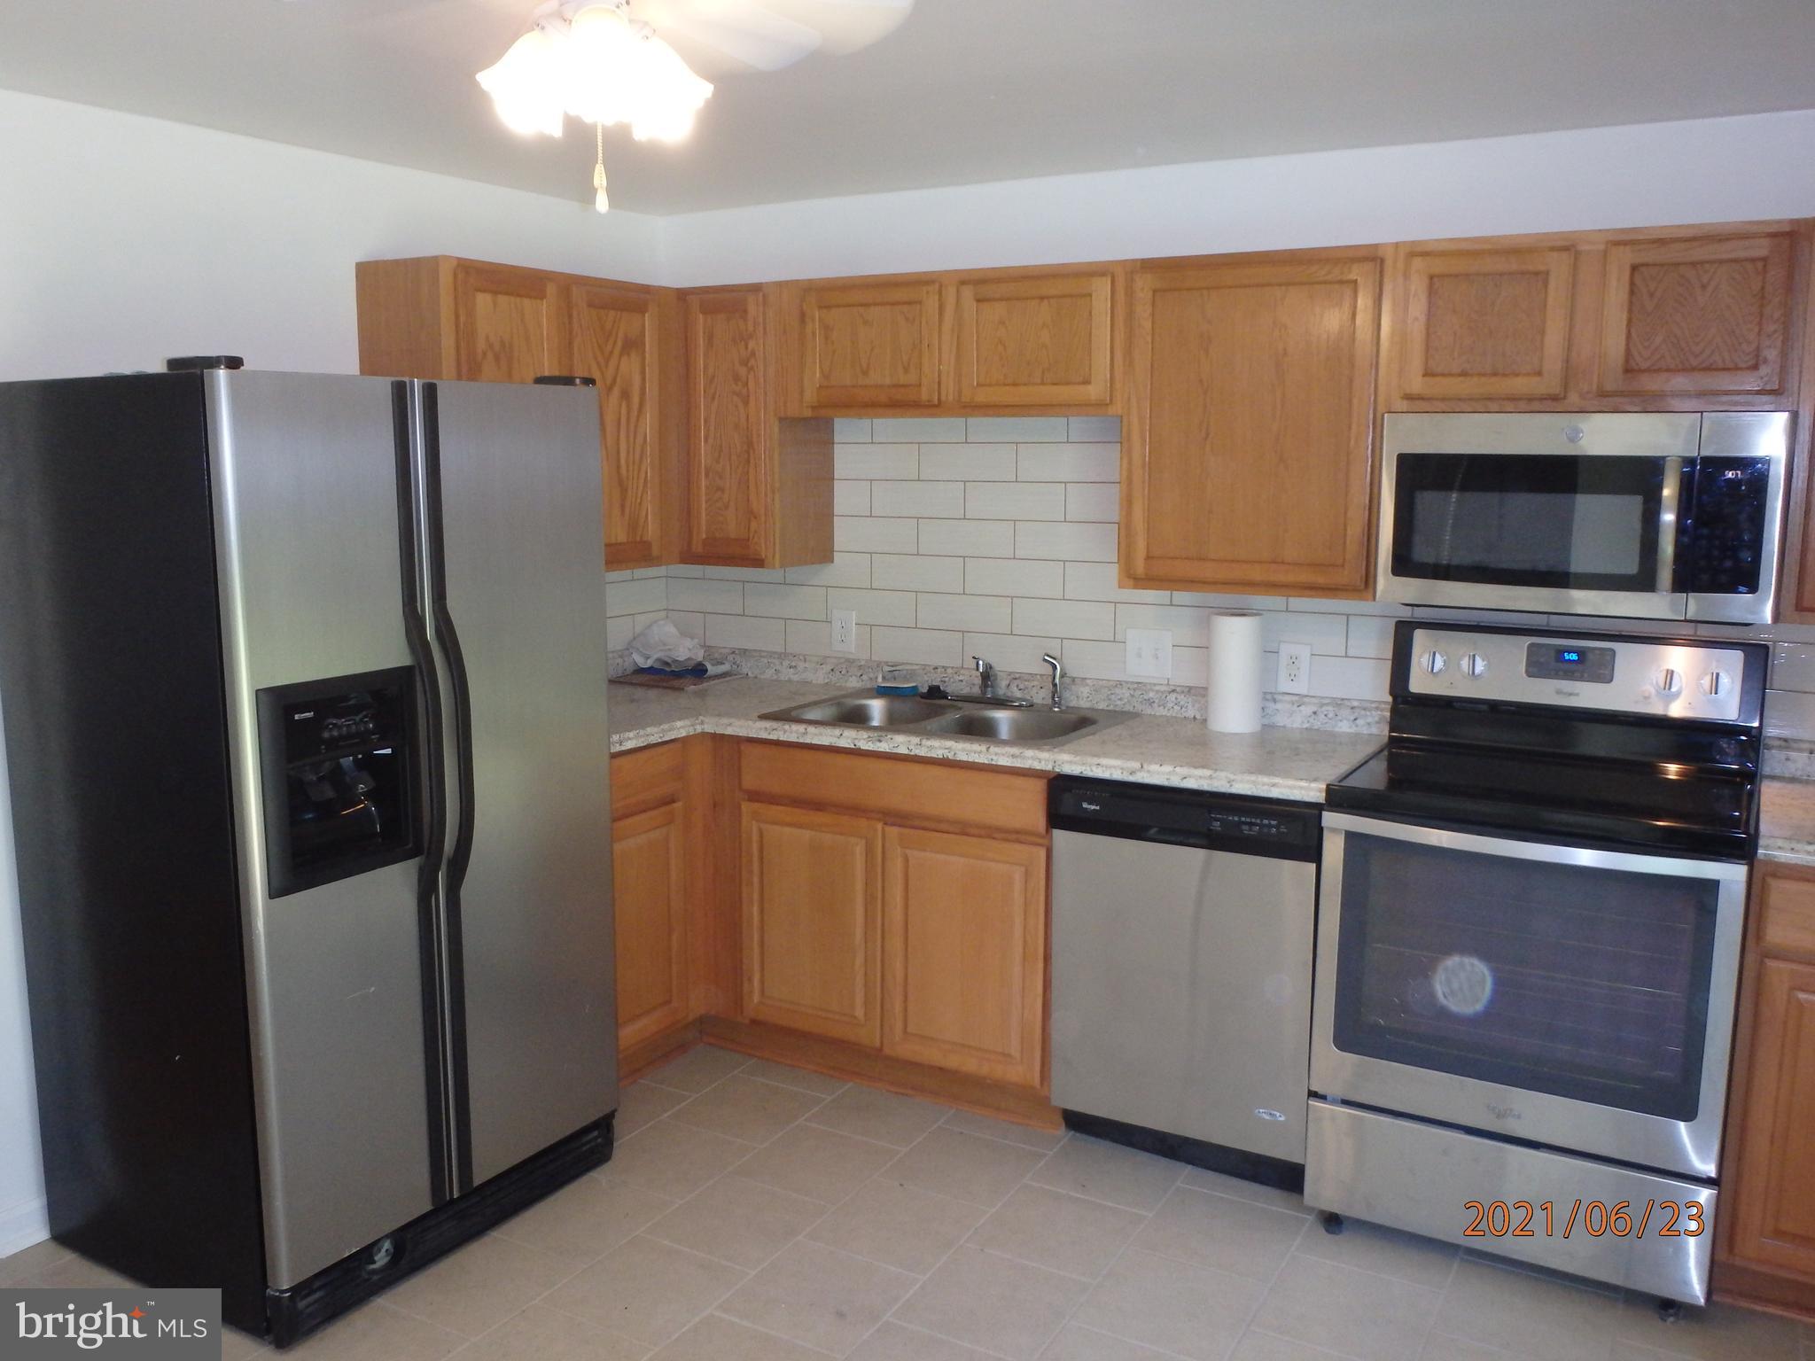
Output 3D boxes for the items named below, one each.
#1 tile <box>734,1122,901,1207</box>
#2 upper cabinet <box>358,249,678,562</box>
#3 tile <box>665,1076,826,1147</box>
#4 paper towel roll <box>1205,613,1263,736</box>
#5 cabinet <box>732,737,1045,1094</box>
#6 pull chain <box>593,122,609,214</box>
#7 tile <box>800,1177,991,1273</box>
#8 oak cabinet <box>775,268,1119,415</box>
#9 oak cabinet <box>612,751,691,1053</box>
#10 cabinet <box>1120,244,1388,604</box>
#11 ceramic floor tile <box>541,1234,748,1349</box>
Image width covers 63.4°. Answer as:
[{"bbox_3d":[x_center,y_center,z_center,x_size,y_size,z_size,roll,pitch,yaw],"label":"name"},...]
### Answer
[{"bbox_3d":[-0.207,1.123,3.408,0.298,0.010,0.297,5,10,30],"label":"tile"},{"bbox_3d":[-0.973,-0.669,3.880,0.312,0.767,0.865,5,11,30],"label":"upper cabinet"},{"bbox_3d":[-0.397,1.077,3.675,0.299,0.010,0.297,5,11,30],"label":"tile"},{"bbox_3d":[0.813,-0.019,3.618,0.123,0.279,0.123,0,9,0],"label":"paper towel roll"},{"bbox_3d":[0.100,0.525,3.896,0.897,0.812,0.625,5,11,30],"label":"cabinet"},{"bbox_3d":[-0.376,-0.628,1.800,0.018,0.116,0.018,0,9,0],"label":"pull chain"},{"bbox_3d":[-0.018,1.167,3.135,0.298,0.010,0.297,5,10,30],"label":"tile"},{"bbox_3d":[0.148,-0.864,3.823,0.989,0.356,0.305,5,10,29],"label":"oak cabinet"},{"bbox_3d":[-0.944,0.555,3.828,0.610,0.795,0.485,5,10,29],"label":"oak cabinet"},{"bbox_3d":[0.842,-0.598,3.466,0.609,0.767,0.305,5,10,29],"label":"cabinet"},{"bbox_3d":[-0.510,1.203,2.890,0.299,0.010,0.297,5,11,30],"label":"ceramic floor tile"}]

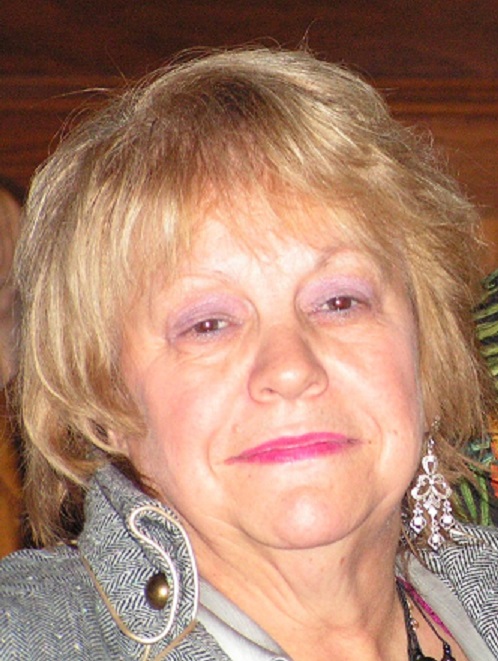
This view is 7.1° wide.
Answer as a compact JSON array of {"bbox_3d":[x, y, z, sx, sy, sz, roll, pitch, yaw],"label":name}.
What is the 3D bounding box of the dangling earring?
[{"bbox_3d":[0.085,0.072,1.870,0.021,0.061,0.006,-2,2,-12],"label":"dangling earring"}]

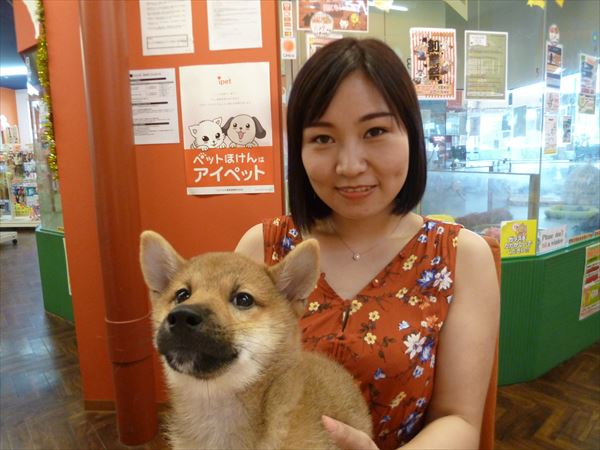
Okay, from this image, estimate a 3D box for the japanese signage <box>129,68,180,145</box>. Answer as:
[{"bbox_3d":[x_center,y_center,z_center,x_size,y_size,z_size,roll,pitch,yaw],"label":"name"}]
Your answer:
[{"bbox_3d":[-0.604,-0.483,1.699,0.208,0.297,0.010,-1,7,4],"label":"japanese signage"}]

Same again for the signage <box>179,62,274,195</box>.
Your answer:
[{"bbox_3d":[-0.295,-0.384,1.688,0.364,0.515,0.010,-1,7,4],"label":"signage"}]

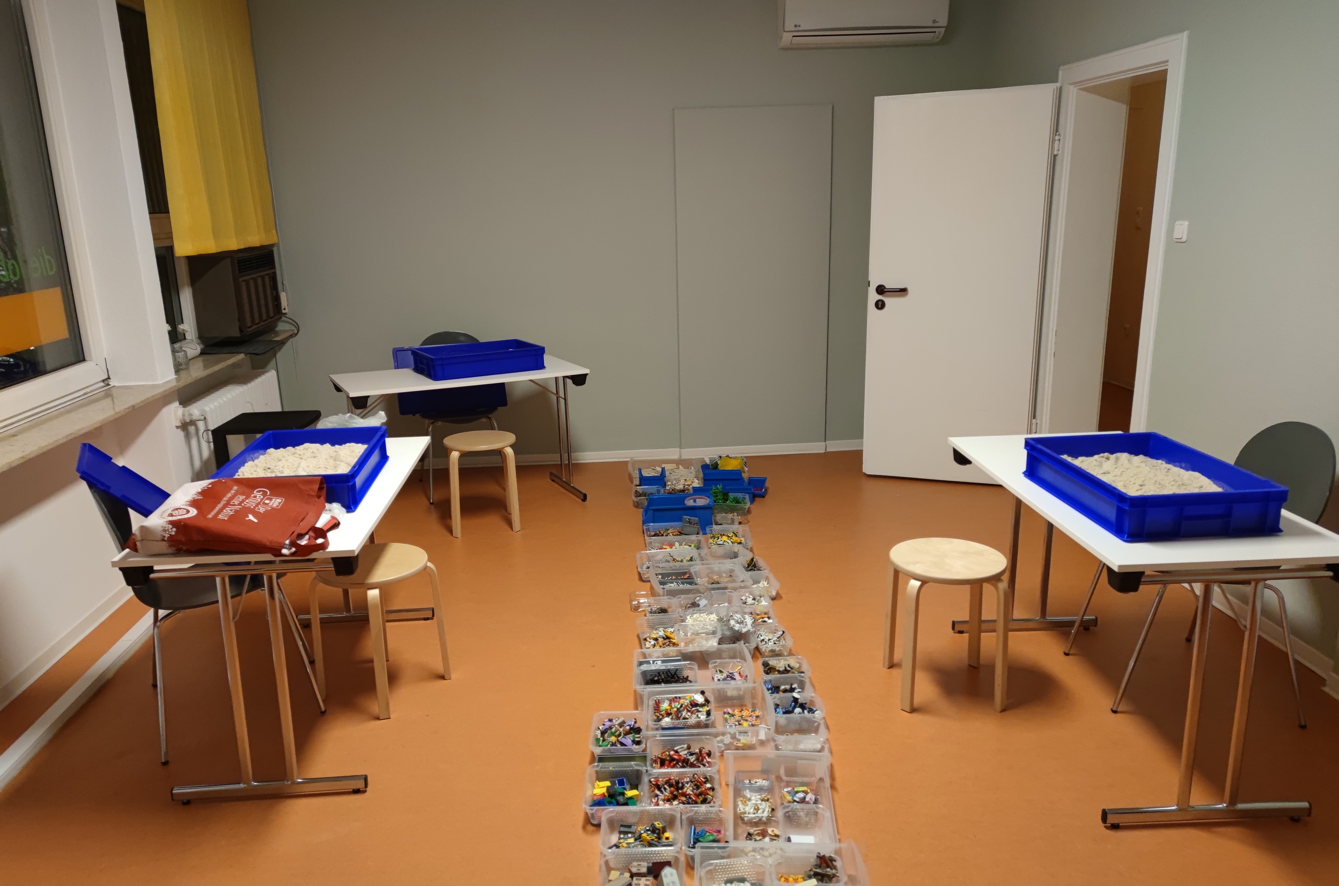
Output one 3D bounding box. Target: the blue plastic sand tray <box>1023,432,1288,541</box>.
[{"bbox_3d":[1.302,0.103,2.562,0.400,0.118,0.600,-2,14,-2],"label":"blue plastic sand tray"}]

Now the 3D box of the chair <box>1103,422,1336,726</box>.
[{"bbox_3d":[1.655,0.364,2.946,0.600,0.870,0.570,-1,14,1],"label":"chair"}]

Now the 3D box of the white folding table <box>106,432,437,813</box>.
[{"bbox_3d":[-1.127,0.482,3.000,0.602,0.730,1.195,-3,14,-5],"label":"white folding table"}]

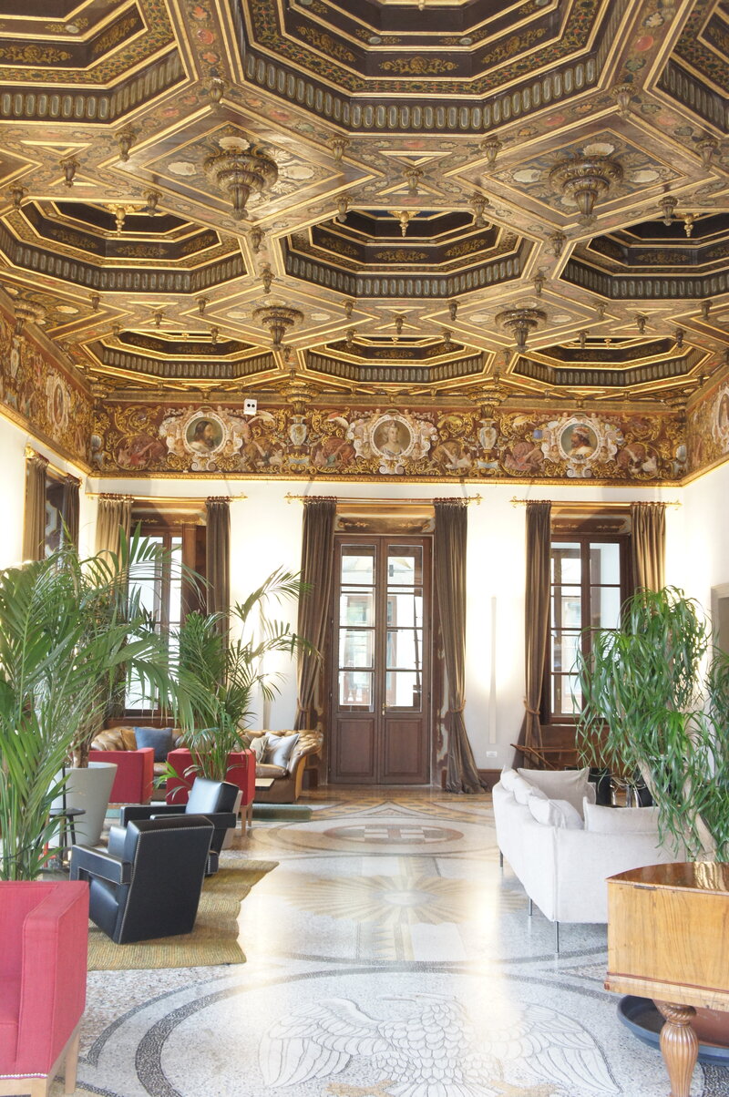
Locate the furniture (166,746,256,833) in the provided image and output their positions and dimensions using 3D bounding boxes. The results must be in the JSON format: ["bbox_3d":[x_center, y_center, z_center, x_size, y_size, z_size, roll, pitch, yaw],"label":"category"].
[{"bbox_3d":[-1.469,2.340,10.575,0.767,0.750,0.650,1,-6,0],"label":"furniture"}]

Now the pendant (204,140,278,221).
[{"bbox_3d":[-0.903,-2.576,7.992,0.540,0.391,0.540,1,-6,0],"label":"pendant"}]

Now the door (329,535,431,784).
[{"bbox_3d":[0.228,1.496,14.894,1.400,3.360,0.120,1,-6,0],"label":"door"}]

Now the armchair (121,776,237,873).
[{"bbox_3d":[-1.465,2.149,8.434,0.856,0.700,0.636,4,-7,-32],"label":"armchair"}]

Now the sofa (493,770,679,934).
[{"bbox_3d":[1.488,2.052,7.697,0.850,0.840,2.760,1,-6,0],"label":"sofa"}]

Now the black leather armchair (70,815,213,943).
[{"bbox_3d":[-1.356,1.976,6.698,0.636,0.700,0.856,5,-7,-38],"label":"black leather armchair"}]

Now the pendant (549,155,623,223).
[{"bbox_3d":[1.619,-2.537,7.978,0.540,0.391,0.540,1,-6,0],"label":"pendant"}]

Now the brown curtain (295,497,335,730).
[{"bbox_3d":[-0.693,1.212,14.072,0.560,3.720,0.250,1,-6,0],"label":"brown curtain"}]

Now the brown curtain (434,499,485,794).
[{"bbox_3d":[1.217,1.237,14.062,0.670,3.730,0.270,1,-6,0],"label":"brown curtain"}]

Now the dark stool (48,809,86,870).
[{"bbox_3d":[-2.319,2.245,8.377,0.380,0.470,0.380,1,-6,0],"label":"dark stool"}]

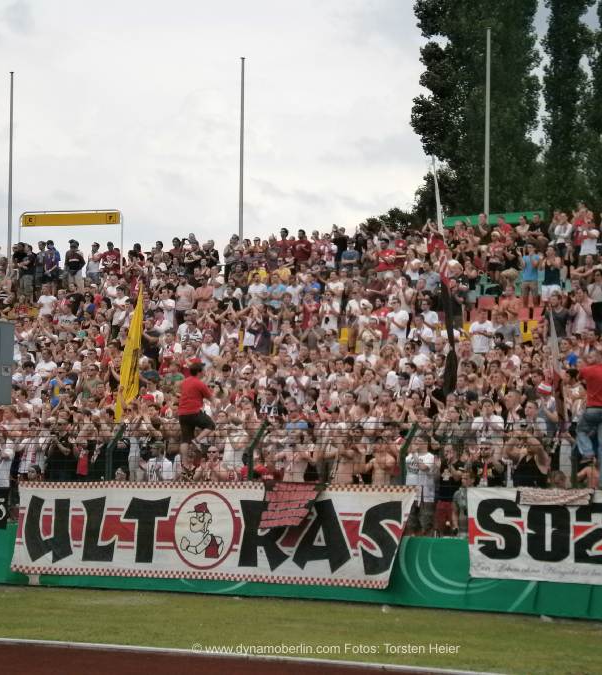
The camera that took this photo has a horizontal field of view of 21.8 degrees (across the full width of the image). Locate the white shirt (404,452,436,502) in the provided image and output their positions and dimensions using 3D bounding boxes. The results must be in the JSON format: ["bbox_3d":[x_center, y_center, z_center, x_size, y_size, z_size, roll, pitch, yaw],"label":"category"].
[{"bbox_3d":[1.685,1.974,22.000,0.480,0.680,0.300,-1,-4,14],"label":"white shirt"}]

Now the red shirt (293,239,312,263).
[{"bbox_3d":[0.040,-2.328,41.500,0.500,0.660,0.300,-1,-5,18],"label":"red shirt"}]

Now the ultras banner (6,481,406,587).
[{"bbox_3d":[-1.506,2.822,22.638,6.500,1.400,0.080,-2,-17,26],"label":"ultras banner"}]

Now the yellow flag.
[{"bbox_3d":[-2.787,0.258,25.200,0.500,2.150,0.300,-1,-4,20],"label":"yellow flag"}]

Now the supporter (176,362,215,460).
[{"bbox_3d":[-1.554,1.219,23.200,0.500,1.680,0.520,-3,-5,40],"label":"supporter"}]

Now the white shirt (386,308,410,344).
[{"bbox_3d":[1.998,-0.238,32.300,0.500,0.720,0.300,-3,-6,35],"label":"white shirt"}]

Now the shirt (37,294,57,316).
[{"bbox_3d":[-6.500,-0.782,40.000,0.520,0.660,0.300,0,-5,12],"label":"shirt"}]

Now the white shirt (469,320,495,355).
[{"bbox_3d":[3.374,0.000,29.000,0.500,0.650,0.300,0,-4,12],"label":"white shirt"}]

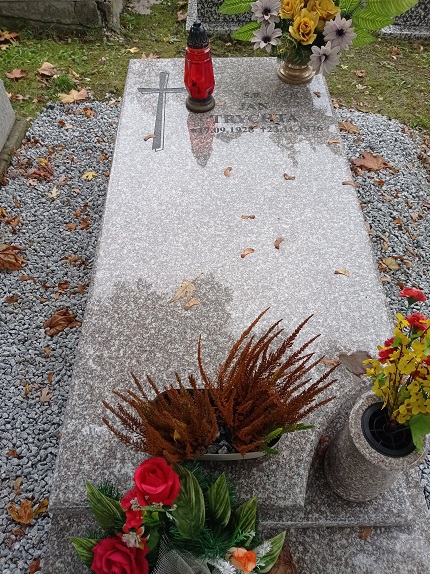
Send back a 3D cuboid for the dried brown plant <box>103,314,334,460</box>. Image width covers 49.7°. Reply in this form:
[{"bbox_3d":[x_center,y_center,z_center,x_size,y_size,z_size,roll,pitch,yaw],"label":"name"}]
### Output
[{"bbox_3d":[0.016,0.222,0.967,0.415,0.240,0.265,-1,52,0],"label":"dried brown plant"}]

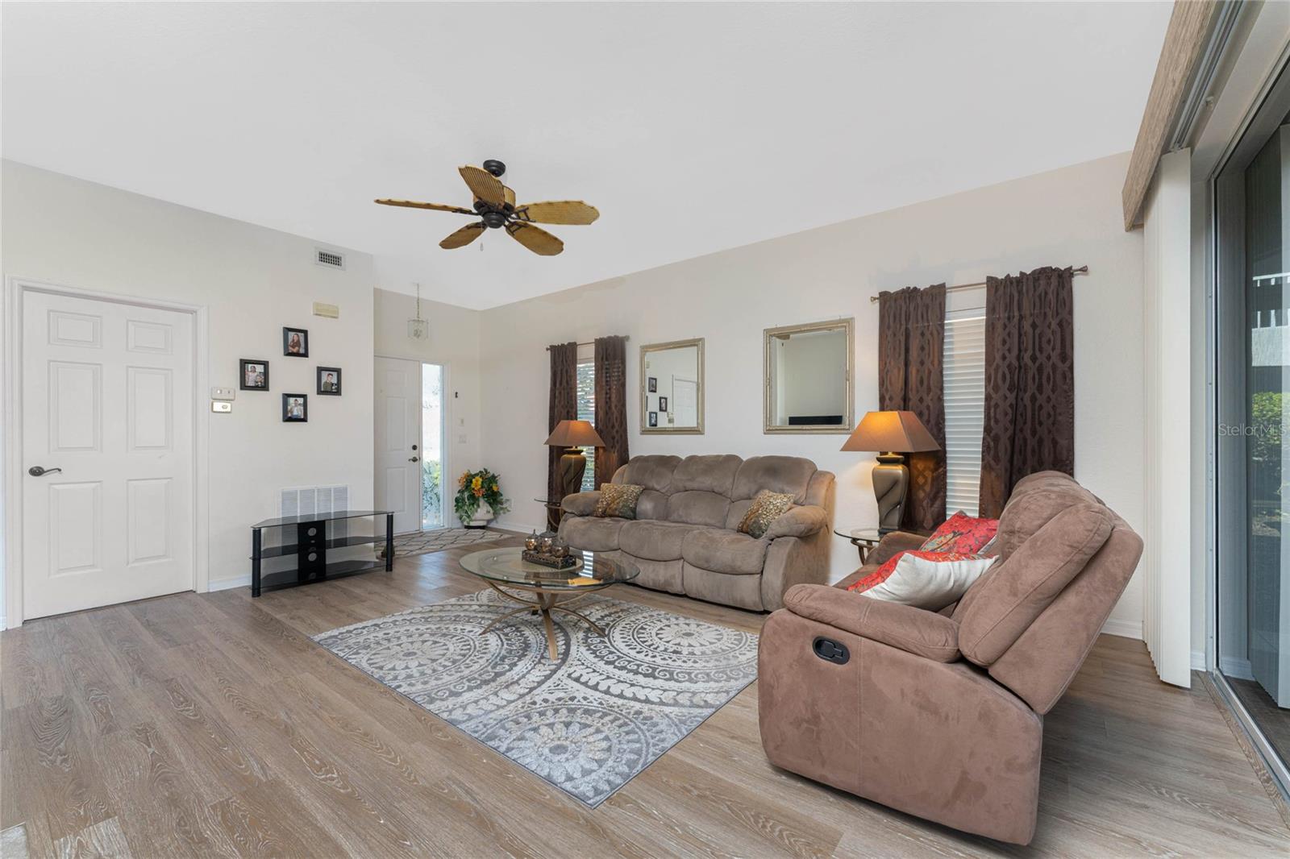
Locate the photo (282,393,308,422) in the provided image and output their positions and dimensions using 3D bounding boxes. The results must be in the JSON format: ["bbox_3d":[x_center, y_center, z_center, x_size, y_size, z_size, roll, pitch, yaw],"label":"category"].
[{"bbox_3d":[-2.881,-0.176,4.138,0.022,0.235,0.180,0,0,39],"label":"photo"}]

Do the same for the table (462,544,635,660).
[{"bbox_3d":[-0.580,0.992,2.915,1.155,0.427,0.715,0,0,29],"label":"table"}]

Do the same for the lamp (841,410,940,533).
[{"bbox_3d":[1.543,0.268,3.170,0.445,0.772,0.445,0,0,-45],"label":"lamp"}]

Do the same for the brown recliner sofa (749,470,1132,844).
[{"bbox_3d":[1.219,0.693,2.150,1.060,1.020,1.470,0,0,29],"label":"brown recliner sofa"}]

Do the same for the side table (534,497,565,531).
[{"bbox_3d":[-0.700,0.934,4.870,0.650,0.550,0.650,0,0,37],"label":"side table"}]

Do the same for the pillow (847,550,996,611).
[{"bbox_3d":[1.100,0.592,1.980,0.420,0.140,0.400,4,-42,-8],"label":"pillow"}]

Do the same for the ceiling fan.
[{"bbox_3d":[-0.900,-1.370,2.980,1.250,0.400,1.250,0,0,36],"label":"ceiling fan"}]

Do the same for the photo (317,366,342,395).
[{"bbox_3d":[-2.721,-0.418,4.335,0.022,0.240,0.190,0,0,39],"label":"photo"}]

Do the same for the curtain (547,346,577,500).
[{"bbox_3d":[-0.893,0.136,5.420,0.410,2.120,0.100,0,0,37],"label":"curtain"}]

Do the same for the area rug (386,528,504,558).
[{"bbox_3d":[-2.309,1.201,5.380,1.020,0.012,1.520,0,-1,39],"label":"area rug"}]

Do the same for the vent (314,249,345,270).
[{"bbox_3d":[-2.718,-1.473,4.342,0.020,0.150,0.245,0,0,39],"label":"vent"}]

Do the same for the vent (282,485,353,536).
[{"bbox_3d":[-2.757,0.747,4.199,0.020,0.540,0.524,0,-1,39],"label":"vent"}]

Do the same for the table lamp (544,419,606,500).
[{"bbox_3d":[-0.685,0.297,4.870,0.445,0.765,0.445,0,0,-36],"label":"table lamp"}]

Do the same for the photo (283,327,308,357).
[{"bbox_3d":[-2.845,-0.704,4.090,0.020,0.226,0.170,0,-1,39],"label":"photo"}]

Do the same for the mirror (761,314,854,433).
[{"bbox_3d":[1.264,-0.390,3.904,0.703,0.862,0.030,0,0,36],"label":"mirror"}]

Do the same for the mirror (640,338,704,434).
[{"bbox_3d":[0.249,-0.380,4.649,0.706,0.853,0.030,0,0,36],"label":"mirror"}]

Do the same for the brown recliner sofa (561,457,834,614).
[{"bbox_3d":[0.291,0.698,3.961,2.100,0.990,0.930,0,0,36],"label":"brown recliner sofa"}]

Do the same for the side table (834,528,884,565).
[{"bbox_3d":[1.543,0.929,3.170,0.650,0.550,0.650,0,0,37],"label":"side table"}]

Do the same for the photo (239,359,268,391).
[{"bbox_3d":[-3.018,-0.415,3.878,0.020,0.235,0.181,0,-1,39],"label":"photo"}]

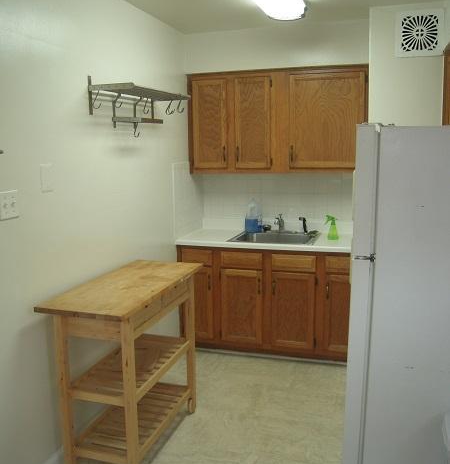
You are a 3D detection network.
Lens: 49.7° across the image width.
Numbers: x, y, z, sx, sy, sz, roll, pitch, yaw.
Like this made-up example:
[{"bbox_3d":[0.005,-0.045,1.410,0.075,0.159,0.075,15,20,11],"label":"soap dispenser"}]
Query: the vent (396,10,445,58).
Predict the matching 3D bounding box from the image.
[{"bbox_3d":[1.205,-1.230,3.003,0.280,0.279,0.020,2,10,17],"label":"vent"}]

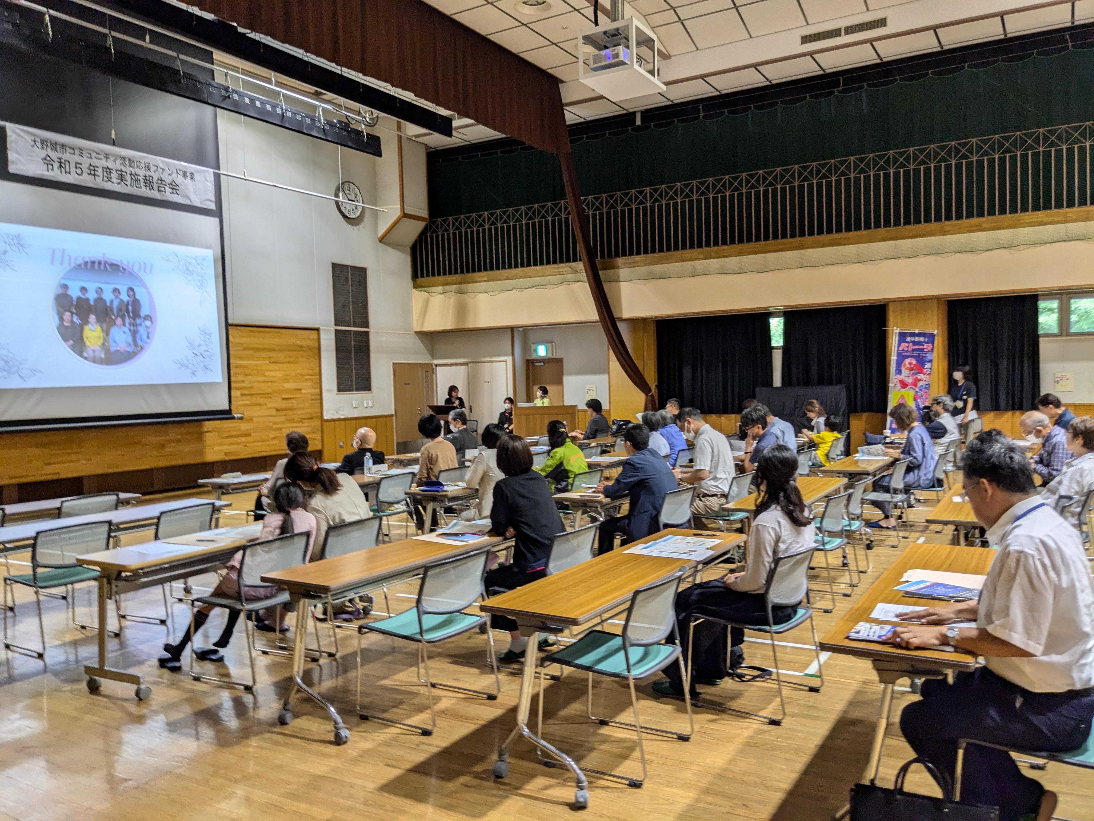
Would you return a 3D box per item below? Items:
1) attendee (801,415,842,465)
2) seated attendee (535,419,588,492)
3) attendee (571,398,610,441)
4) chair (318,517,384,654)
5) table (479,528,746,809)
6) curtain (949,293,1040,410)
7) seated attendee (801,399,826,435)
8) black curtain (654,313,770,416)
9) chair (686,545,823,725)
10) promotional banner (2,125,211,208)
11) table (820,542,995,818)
[{"bbox_3d":[3.387,0.540,10.496,0.520,0.960,0.400,0,2,28],"label":"attendee"},{"bbox_3d":[0.031,0.684,7.577,0.720,1.210,0.520,0,2,32],"label":"seated attendee"},{"bbox_3d":[0.637,0.443,12.644,0.720,1.250,0.500,0,3,32],"label":"attendee"},{"bbox_3d":[-1.309,1.022,5.177,0.520,0.770,0.500,0,3,32],"label":"chair"},{"bbox_3d":[0.417,1.060,3.961,0.460,0.700,1.800,0,2,32],"label":"table"},{"bbox_3d":[7.312,-0.922,13.992,1.319,1.857,0.150,0,2,30],"label":"curtain"},{"bbox_3d":[3.505,0.457,11.043,0.680,1.210,0.460,0,3,32],"label":"seated attendee"},{"bbox_3d":[3.171,-0.878,16.382,2.296,1.868,0.150,0,2,30],"label":"black curtain"},{"bbox_3d":[1.007,1.009,4.063,0.490,0.760,0.490,0,3,37],"label":"chair"},{"bbox_3d":[-6.101,-3.427,12.270,0.030,0.620,3.140,0,2,31],"label":"promotional banner"},{"bbox_3d":[1.552,1.048,3.400,0.460,0.700,1.800,0,2,32],"label":"table"}]

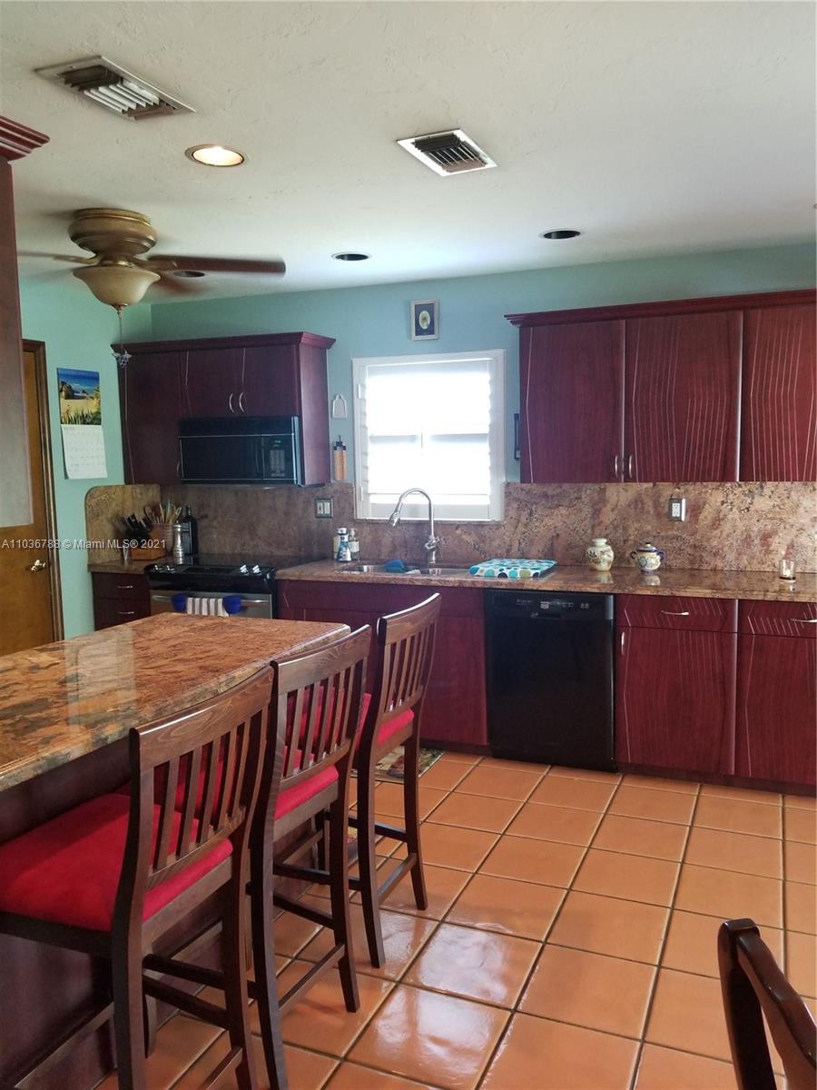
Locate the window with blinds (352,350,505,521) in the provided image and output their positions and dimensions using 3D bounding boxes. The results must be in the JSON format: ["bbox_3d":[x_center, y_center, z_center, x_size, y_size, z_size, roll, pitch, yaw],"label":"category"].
[{"bbox_3d":[0.100,-0.590,4.555,0.891,0.911,0.075,1,6,24],"label":"window with blinds"}]

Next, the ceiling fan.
[{"bbox_3d":[-1.163,-1.111,3.246,1.330,0.350,1.330,1,6,24],"label":"ceiling fan"}]

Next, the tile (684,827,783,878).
[{"bbox_3d":[1.204,1.140,3.029,0.324,0.015,0.324,1,6,24],"label":"tile"}]

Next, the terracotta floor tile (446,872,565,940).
[{"bbox_3d":[0.325,1.189,2.687,0.324,0.015,0.324,1,6,24],"label":"terracotta floor tile"}]

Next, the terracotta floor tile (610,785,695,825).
[{"bbox_3d":[1.022,1.093,3.436,0.320,0.012,0.320,1,6,24],"label":"terracotta floor tile"}]

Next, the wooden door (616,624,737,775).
[{"bbox_3d":[1.160,0.672,3.568,0.492,0.617,0.020,1,6,24],"label":"wooden door"}]

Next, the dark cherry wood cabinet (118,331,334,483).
[{"bbox_3d":[-1.097,-0.767,4.911,1.337,0.818,0.356,1,6,24],"label":"dark cherry wood cabinet"}]

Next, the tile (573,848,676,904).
[{"bbox_3d":[0.759,1.156,2.838,0.323,0.012,0.323,1,6,24],"label":"tile"}]

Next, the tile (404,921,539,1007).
[{"bbox_3d":[0.192,1.219,2.382,0.324,0.015,0.324,1,6,24],"label":"tile"}]

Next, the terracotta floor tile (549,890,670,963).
[{"bbox_3d":[0.631,1.195,2.553,0.324,0.015,0.324,1,6,24],"label":"terracotta floor tile"}]

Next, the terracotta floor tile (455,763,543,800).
[{"bbox_3d":[0.419,1.093,3.735,0.324,0.015,0.324,1,6,24],"label":"terracotta floor tile"}]

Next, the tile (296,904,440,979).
[{"bbox_3d":[-0.113,1.208,2.502,0.323,0.012,0.323,1,6,24],"label":"tile"}]

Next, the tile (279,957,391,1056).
[{"bbox_3d":[-0.248,1.243,2.211,0.324,0.015,0.324,1,6,24],"label":"tile"}]

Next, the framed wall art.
[{"bbox_3d":[0.091,-1.241,4.524,0.158,0.221,0.020,1,6,24],"label":"framed wall art"}]

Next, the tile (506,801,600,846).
[{"bbox_3d":[0.590,1.118,3.272,0.323,0.012,0.323,1,6,24],"label":"tile"}]

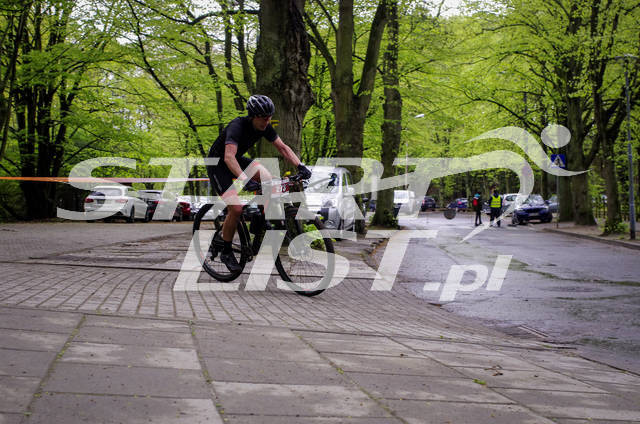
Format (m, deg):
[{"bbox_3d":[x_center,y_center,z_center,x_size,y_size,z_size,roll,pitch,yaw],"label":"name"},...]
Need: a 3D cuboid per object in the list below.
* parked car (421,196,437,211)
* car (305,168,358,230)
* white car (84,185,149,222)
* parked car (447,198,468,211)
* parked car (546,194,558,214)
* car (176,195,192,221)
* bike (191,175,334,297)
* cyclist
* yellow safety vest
[{"bbox_3d":[11.750,-0.800,100.000,1.760,1.570,4.200,0,1,3],"label":"parked car"},{"bbox_3d":[0.100,-0.410,29.000,1.780,1.860,4.350,0,1,7],"label":"car"},{"bbox_3d":[-8.300,-0.330,38.400,1.820,1.470,4.550,0,1,4],"label":"white car"},{"bbox_3d":[15.900,-0.720,106.000,1.780,1.480,4.300,0,1,-11],"label":"parked car"},{"bbox_3d":[17.700,-0.450,67.000,1.800,1.520,4.350,0,1,8],"label":"parked car"},{"bbox_3d":[-8.200,-0.250,51.500,1.780,1.470,4.300,0,1,2],"label":"car"},{"bbox_3d":[-0.543,0.152,7.924,0.720,1.040,1.870,-12,8,-42],"label":"bike"},{"bbox_3d":[-0.555,-0.235,7.820,0.660,1.500,1.060,-7,5,-42],"label":"cyclist"},{"bbox_3d":[7.880,-0.460,41.500,0.500,0.620,0.300,0,1,5],"label":"yellow safety vest"}]

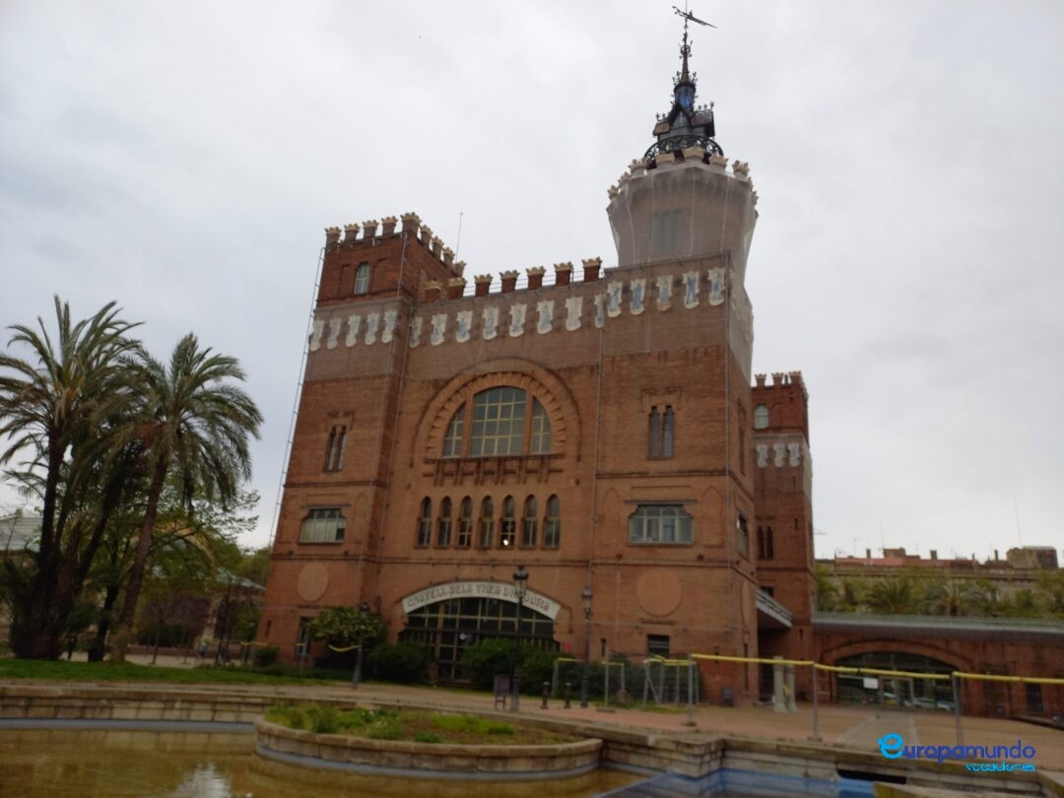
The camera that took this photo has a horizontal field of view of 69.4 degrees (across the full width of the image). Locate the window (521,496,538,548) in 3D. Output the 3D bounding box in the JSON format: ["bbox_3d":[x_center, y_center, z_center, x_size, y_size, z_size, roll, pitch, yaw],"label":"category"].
[{"bbox_3d":[-0.061,7.877,49.262,1.080,3.450,0.350,-4,-21,25],"label":"window"}]

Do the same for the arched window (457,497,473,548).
[{"bbox_3d":[-4.340,8.240,51.222,1.050,3.450,0.350,-4,-21,25],"label":"arched window"}]

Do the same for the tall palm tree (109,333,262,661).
[{"bbox_3d":[-17.927,4.438,37.282,7.154,15.974,7.056,12,-20,-24],"label":"tall palm tree"}]

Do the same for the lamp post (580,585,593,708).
[{"bbox_3d":[1.964,8.838,27.577,0.400,4.179,0.400,-4,-20,24],"label":"lamp post"}]

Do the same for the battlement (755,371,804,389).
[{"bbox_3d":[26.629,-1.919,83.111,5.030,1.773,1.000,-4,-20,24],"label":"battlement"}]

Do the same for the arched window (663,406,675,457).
[{"bbox_3d":[8.225,2.006,46.105,0.720,3.200,0.350,-4,-21,25],"label":"arched window"}]

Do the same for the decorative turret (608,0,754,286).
[{"bbox_3d":[9.591,-16.074,48.709,8.918,20.482,8.918,-4,-20,24],"label":"decorative turret"}]

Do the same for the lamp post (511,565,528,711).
[{"bbox_3d":[-0.317,7.252,23.589,0.460,4.320,0.460,-4,-21,25],"label":"lamp post"}]

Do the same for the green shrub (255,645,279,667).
[{"bbox_3d":[-17.103,16.595,49.500,1.400,1.400,1.400,-4,-21,25],"label":"green shrub"}]

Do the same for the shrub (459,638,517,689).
[{"bbox_3d":[-2.073,12.477,36.306,2.695,2.156,2.352,5,-18,-2],"label":"shrub"}]

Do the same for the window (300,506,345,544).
[{"bbox_3d":[-13.974,8.586,51.872,3.652,2.465,0.400,-4,-20,24],"label":"window"}]

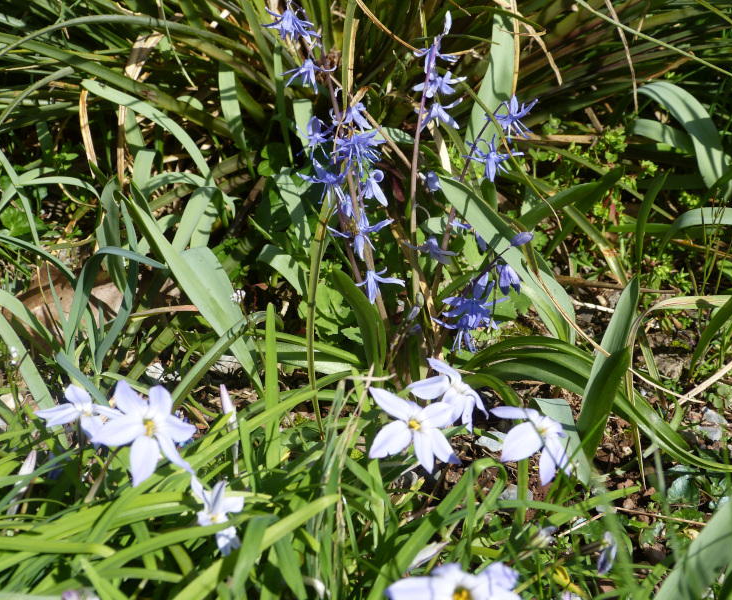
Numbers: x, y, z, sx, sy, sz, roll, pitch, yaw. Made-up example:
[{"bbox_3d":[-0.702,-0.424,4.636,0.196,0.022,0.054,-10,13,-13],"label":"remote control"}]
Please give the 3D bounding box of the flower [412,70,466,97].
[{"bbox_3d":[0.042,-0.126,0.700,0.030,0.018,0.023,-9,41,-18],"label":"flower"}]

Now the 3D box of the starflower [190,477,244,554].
[{"bbox_3d":[-0.059,0.086,0.475,0.024,0.032,0.020,-13,0,-25],"label":"starflower"}]

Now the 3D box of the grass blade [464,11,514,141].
[{"bbox_3d":[0.083,-0.149,0.800,0.030,0.100,0.015,17,28,10],"label":"grass blade"}]

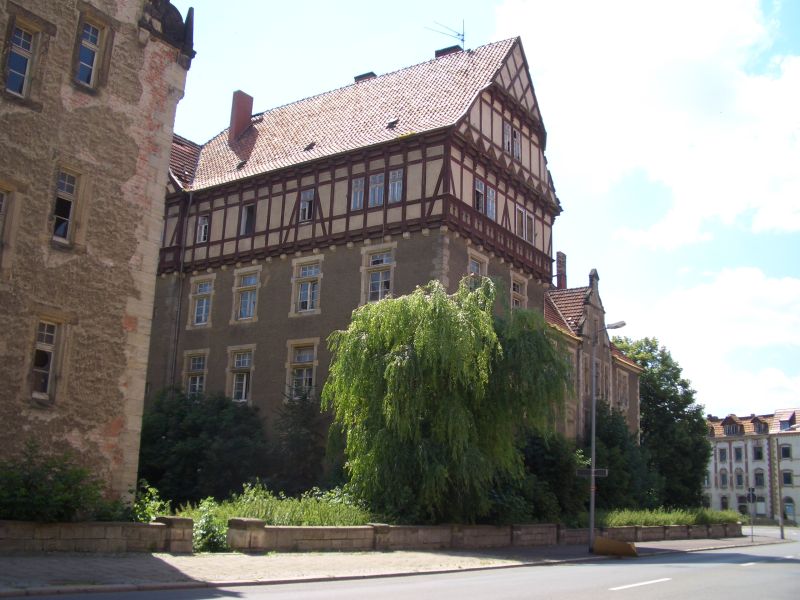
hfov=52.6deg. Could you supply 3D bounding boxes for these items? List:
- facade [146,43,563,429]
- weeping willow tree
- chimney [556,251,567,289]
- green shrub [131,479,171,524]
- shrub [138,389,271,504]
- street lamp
[{"bbox_3d":[-2.570,-1.100,49.473,21.600,28.200,14.000,-7,-16,33],"label":"facade"},{"bbox_3d":[1.644,3.729,28.600,8.400,8.900,8.600,2,-14,0],"label":"weeping willow tree"},{"bbox_3d":[11.680,-1.923,58.480,0.450,3.200,0.950,-7,-16,33],"label":"chimney"},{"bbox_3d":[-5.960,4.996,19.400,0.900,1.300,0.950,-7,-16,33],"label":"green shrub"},{"bbox_3d":[-8.790,6.902,36.000,5.200,5.800,6.300,-7,-16,33],"label":"shrub"},{"bbox_3d":[6.536,4.189,25.451,1.350,7.200,0.350,-7,-16,33],"label":"street lamp"}]

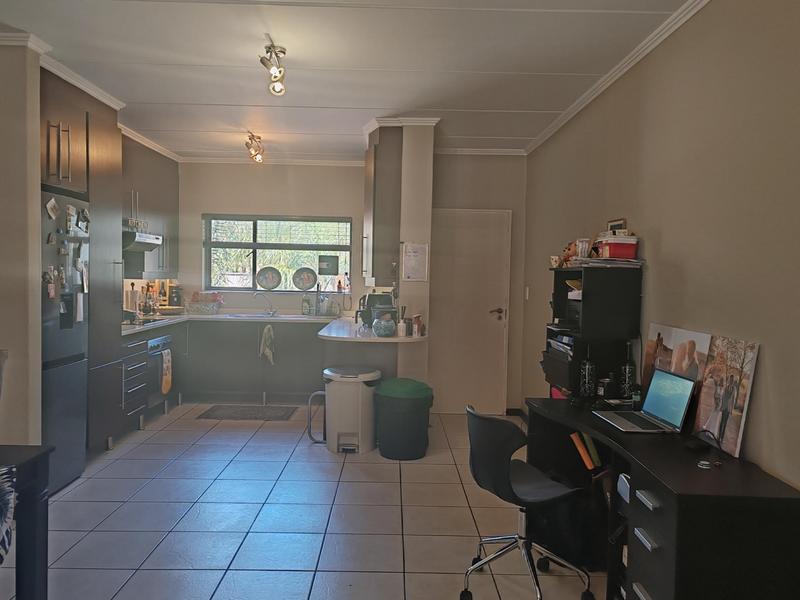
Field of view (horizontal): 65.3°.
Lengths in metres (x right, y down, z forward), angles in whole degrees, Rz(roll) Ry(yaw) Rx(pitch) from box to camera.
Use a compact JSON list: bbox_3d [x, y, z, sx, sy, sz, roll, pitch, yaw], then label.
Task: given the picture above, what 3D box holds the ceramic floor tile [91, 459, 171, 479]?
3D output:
[{"bbox_3d":[-1.903,1.215,4.482,0.417,0.010,0.417,1,3,0],"label":"ceramic floor tile"}]

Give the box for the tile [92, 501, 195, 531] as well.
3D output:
[{"bbox_3d":[-1.398,1.204,3.460,0.400,0.010,0.400,1,3,-1],"label":"tile"}]

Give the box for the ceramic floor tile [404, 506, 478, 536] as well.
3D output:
[{"bbox_3d":[0.219,1.260,3.547,0.408,0.010,0.408,1,3,0],"label":"ceramic floor tile"}]

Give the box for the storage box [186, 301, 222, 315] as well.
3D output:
[{"bbox_3d":[-2.100,0.086,6.703,0.340,0.130,0.220,1,3,-1],"label":"storage box"}]

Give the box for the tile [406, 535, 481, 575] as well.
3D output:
[{"bbox_3d":[0.222,1.280,3.136,0.408,0.010,0.408,1,3,0],"label":"tile"}]

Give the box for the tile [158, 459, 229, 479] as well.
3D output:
[{"bbox_3d":[-1.406,1.165,4.267,0.400,0.010,0.400,1,3,-1],"label":"tile"}]

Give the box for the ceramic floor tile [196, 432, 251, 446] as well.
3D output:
[{"bbox_3d":[-1.463,1.170,5.258,0.412,0.010,0.412,1,3,-1],"label":"ceramic floor tile"}]

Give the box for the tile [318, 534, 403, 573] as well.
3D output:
[{"bbox_3d":[-0.192,1.275,3.148,0.410,0.010,0.410,1,3,-1],"label":"tile"}]

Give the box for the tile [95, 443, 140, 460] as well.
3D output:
[{"bbox_3d":[-2.217,1.131,4.663,0.400,0.010,0.400,1,3,-1],"label":"tile"}]

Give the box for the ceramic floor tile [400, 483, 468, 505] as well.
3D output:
[{"bbox_3d":[0.216,1.242,3.981,0.410,0.010,0.410,1,3,-1],"label":"ceramic floor tile"}]

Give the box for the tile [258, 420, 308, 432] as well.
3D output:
[{"bbox_3d":[-1.061,1.168,5.761,0.417,0.010,0.417,1,3,0],"label":"tile"}]

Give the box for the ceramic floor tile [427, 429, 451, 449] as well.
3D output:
[{"bbox_3d":[0.209,1.200,5.274,0.412,0.010,0.412,1,3,-1],"label":"ceramic floor tile"}]

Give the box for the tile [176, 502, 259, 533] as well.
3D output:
[{"bbox_3d":[-1.031,1.256,3.592,0.412,0.010,0.412,1,3,-1],"label":"tile"}]

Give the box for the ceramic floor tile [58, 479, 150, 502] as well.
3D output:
[{"bbox_3d":[-1.900,1.235,4.057,0.417,0.010,0.417,1,3,0],"label":"ceramic floor tile"}]

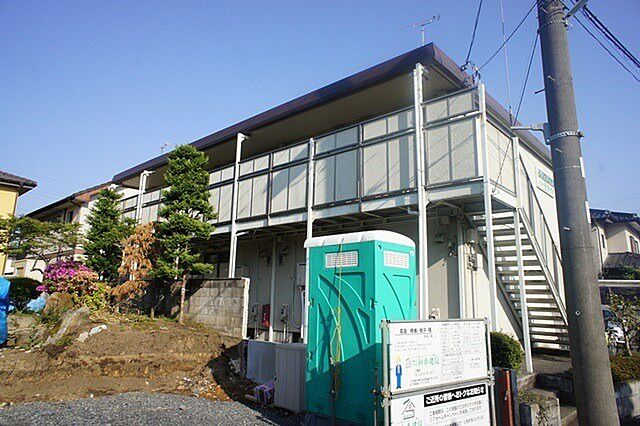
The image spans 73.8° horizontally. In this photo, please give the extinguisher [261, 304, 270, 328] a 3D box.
[{"bbox_3d":[-1.480,2.825,11.640,0.220,0.620,0.200,1,-12,0],"label":"extinguisher"}]

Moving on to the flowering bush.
[{"bbox_3d":[-6.378,1.700,10.900,1.300,0.930,1.150,8,-13,-29],"label":"flowering bush"}]

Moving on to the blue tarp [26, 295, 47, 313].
[{"bbox_3d":[-6.848,2.186,10.300,0.420,0.420,0.360,9,-14,-32],"label":"blue tarp"}]

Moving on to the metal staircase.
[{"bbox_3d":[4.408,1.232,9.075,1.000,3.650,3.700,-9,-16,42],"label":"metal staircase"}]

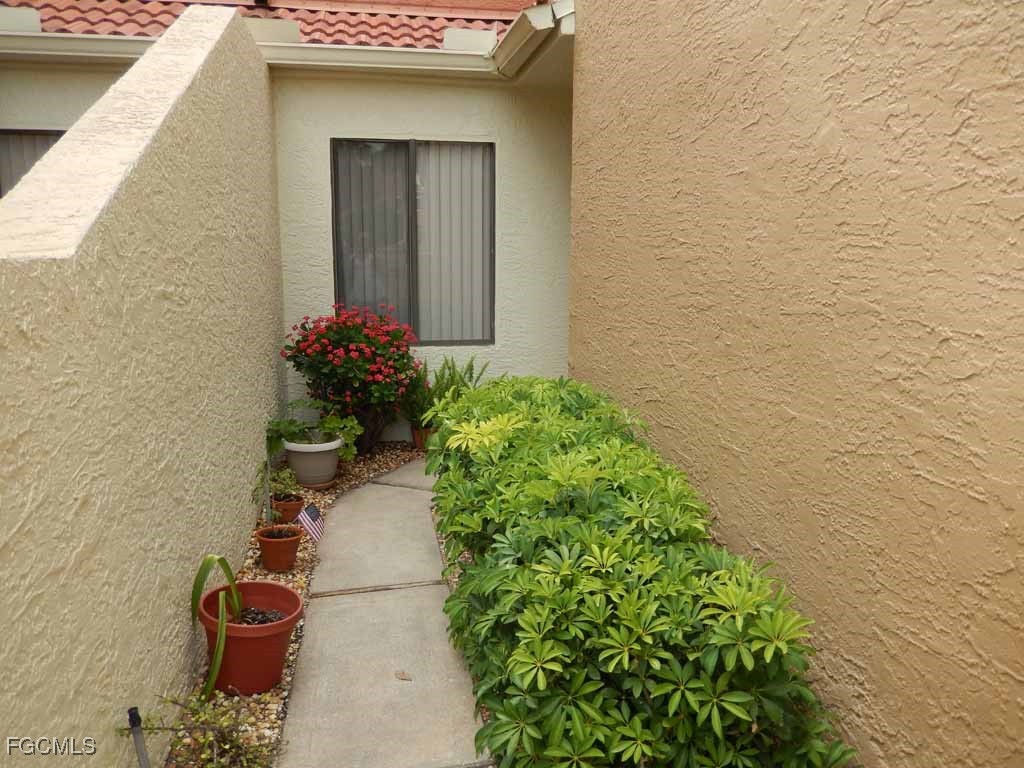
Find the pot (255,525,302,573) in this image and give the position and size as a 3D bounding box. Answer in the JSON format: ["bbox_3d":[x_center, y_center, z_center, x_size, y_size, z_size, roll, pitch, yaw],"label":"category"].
[{"bbox_3d":[-1.057,0.752,3.371,0.208,0.157,0.208,-1,9,-10],"label":"pot"}]

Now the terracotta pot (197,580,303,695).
[{"bbox_3d":[-0.856,0.846,2.446,0.318,0.262,0.318,-1,9,-10],"label":"terracotta pot"}]

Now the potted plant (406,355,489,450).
[{"bbox_3d":[-0.503,0.151,5.465,0.600,0.700,0.500,-1,9,-10],"label":"potted plant"}]

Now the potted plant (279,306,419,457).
[{"bbox_3d":[-1.145,0.020,5.186,0.920,1.040,0.820,-1,9,-10],"label":"potted plant"}]

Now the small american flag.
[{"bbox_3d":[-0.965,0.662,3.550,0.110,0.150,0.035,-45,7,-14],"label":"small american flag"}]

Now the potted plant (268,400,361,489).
[{"bbox_3d":[-1.230,0.373,4.681,0.570,0.500,0.500,-1,9,-10],"label":"potted plant"}]

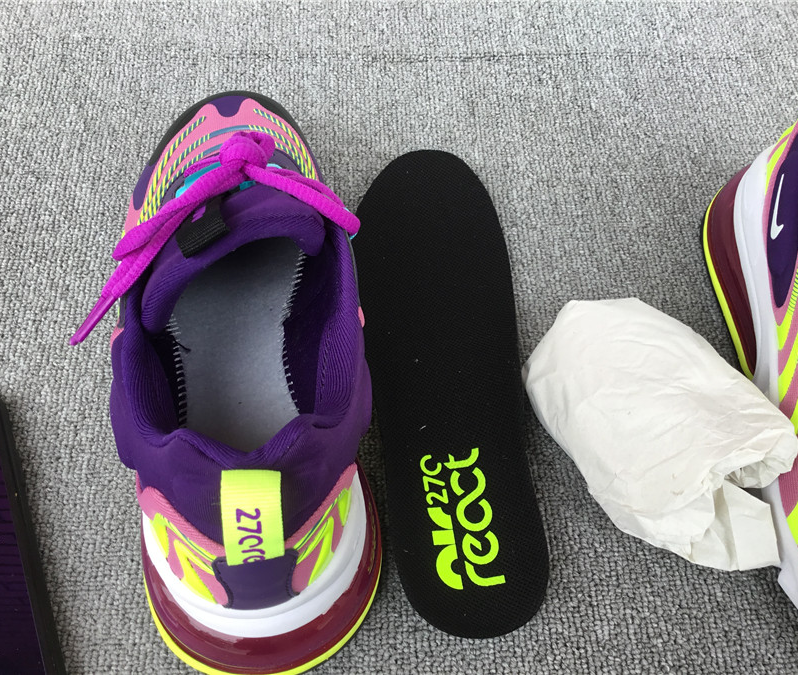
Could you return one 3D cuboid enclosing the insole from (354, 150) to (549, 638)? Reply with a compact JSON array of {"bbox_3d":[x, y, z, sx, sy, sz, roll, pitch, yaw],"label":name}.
[{"bbox_3d":[0.016,0.006,0.363,0.083,0.016,0.250,-2,59,-4],"label":"insole"}]

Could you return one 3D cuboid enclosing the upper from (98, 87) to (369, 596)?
[{"bbox_3d":[-0.065,-0.033,0.316,0.100,0.100,0.262,-4,59,-5],"label":"upper"}]

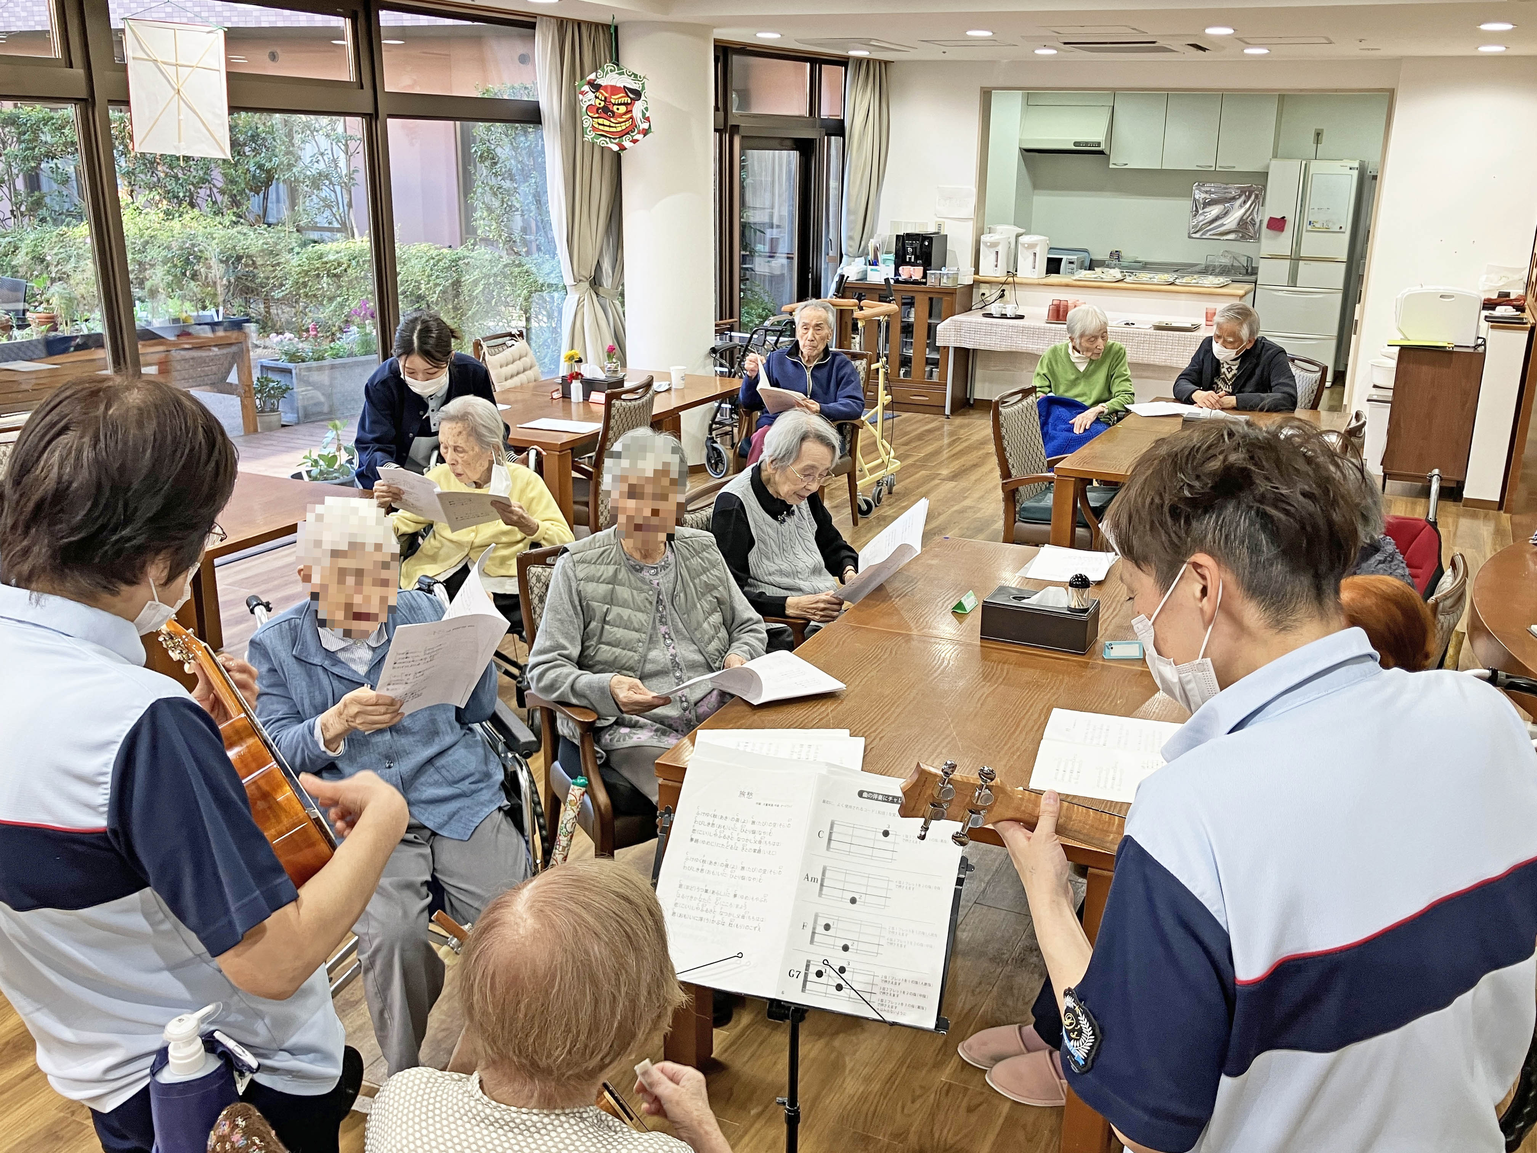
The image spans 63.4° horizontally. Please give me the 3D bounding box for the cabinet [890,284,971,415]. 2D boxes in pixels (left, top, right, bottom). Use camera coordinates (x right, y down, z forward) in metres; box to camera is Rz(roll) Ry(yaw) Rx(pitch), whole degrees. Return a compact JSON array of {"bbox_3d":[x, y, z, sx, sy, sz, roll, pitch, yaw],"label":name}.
[{"bbox_3d":[1.051,-1.793,9.660,0.960,0.936,0.402,10,20,25],"label":"cabinet"}]

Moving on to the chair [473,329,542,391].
[{"bbox_3d":[-1.266,-0.893,7.018,0.600,0.880,0.550,9,20,24],"label":"chair"}]

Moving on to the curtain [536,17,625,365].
[{"bbox_3d":[-1.137,-2.095,7.875,0.220,2.580,0.800,9,20,24],"label":"curtain"}]

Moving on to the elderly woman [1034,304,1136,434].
[{"bbox_3d":[1.543,-0.739,6.190,0.520,1.180,0.780,-4,19,-14],"label":"elderly woman"}]

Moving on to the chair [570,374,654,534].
[{"bbox_3d":[-0.831,-0.460,5.696,0.580,0.880,0.540,9,20,24],"label":"chair"}]

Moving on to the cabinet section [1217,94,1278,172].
[{"bbox_3d":[4.109,-3.800,10.583,0.440,0.680,0.370,9,20,22],"label":"cabinet section"}]

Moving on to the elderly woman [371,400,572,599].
[{"bbox_3d":[-0.825,-0.007,3.689,0.550,1.120,0.750,-3,18,-11],"label":"elderly woman"}]

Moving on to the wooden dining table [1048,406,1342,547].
[{"bbox_3d":[1.922,-0.265,5.461,0.900,0.700,1.800,9,20,24],"label":"wooden dining table"}]

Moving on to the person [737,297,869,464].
[{"bbox_3d":[0.125,-0.762,6.178,0.600,1.210,0.800,9,20,23],"label":"person"}]

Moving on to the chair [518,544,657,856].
[{"bbox_3d":[-0.238,0.376,3.129,0.600,0.930,0.570,13,22,33],"label":"chair"}]

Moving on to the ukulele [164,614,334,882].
[{"bbox_3d":[-0.588,0.167,1.335,0.080,0.210,0.590,-32,39,-22],"label":"ukulele"}]

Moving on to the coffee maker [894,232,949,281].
[{"bbox_3d":[1.177,-2.414,9.462,0.265,0.367,0.412,10,20,25],"label":"coffee maker"}]

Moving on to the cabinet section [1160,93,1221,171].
[{"bbox_3d":[3.698,-3.865,10.749,0.440,0.680,0.370,9,20,22],"label":"cabinet section"}]

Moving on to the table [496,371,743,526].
[{"bbox_3d":[-0.941,-0.551,6.300,0.960,0.700,1.810,10,20,25],"label":"table"}]

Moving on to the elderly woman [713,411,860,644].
[{"bbox_3d":[0.067,0.114,3.471,0.750,1.160,0.500,17,24,41],"label":"elderly woman"}]

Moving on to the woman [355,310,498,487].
[{"bbox_3d":[-1.160,-0.294,4.434,0.520,1.340,0.750,-3,18,-11],"label":"woman"}]

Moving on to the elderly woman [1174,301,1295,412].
[{"bbox_3d":[2.319,-0.802,6.378,0.600,1.190,0.780,16,24,39],"label":"elderly woman"}]

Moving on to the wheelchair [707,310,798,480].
[{"bbox_3d":[-0.036,-1.112,7.722,0.860,0.910,0.560,-5,19,-17],"label":"wheelchair"}]

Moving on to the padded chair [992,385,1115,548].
[{"bbox_3d":[1.266,-0.327,5.344,0.580,0.880,0.550,9,20,24],"label":"padded chair"}]

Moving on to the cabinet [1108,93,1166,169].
[{"bbox_3d":[3.230,-3.863,10.753,0.440,0.660,0.360,10,20,25],"label":"cabinet"}]

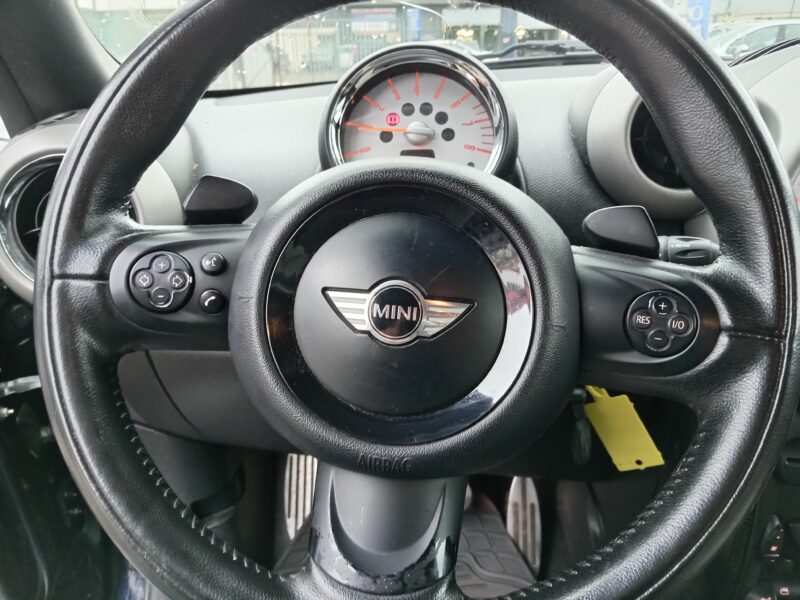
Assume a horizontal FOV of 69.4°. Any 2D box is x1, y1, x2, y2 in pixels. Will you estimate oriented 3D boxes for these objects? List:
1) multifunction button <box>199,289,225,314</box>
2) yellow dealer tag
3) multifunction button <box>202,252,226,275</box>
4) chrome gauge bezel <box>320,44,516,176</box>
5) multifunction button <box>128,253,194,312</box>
[{"bbox_3d":[-0.097,0.001,0.297,0.012,0.012,0.006,1,-7,4],"label":"multifunction button"},{"bbox_3d":[0.154,0.090,0.400,0.033,0.065,0.003,-29,-2,30],"label":"yellow dealer tag"},{"bbox_3d":[-0.096,-0.019,0.298,0.012,0.011,0.006,1,-7,4],"label":"multifunction button"},{"bbox_3d":[0.012,-0.102,0.395,0.127,0.127,0.065,0,-3,1],"label":"chrome gauge bezel"},{"bbox_3d":[-0.124,-0.009,0.301,0.034,0.033,0.010,1,-7,4],"label":"multifunction button"}]

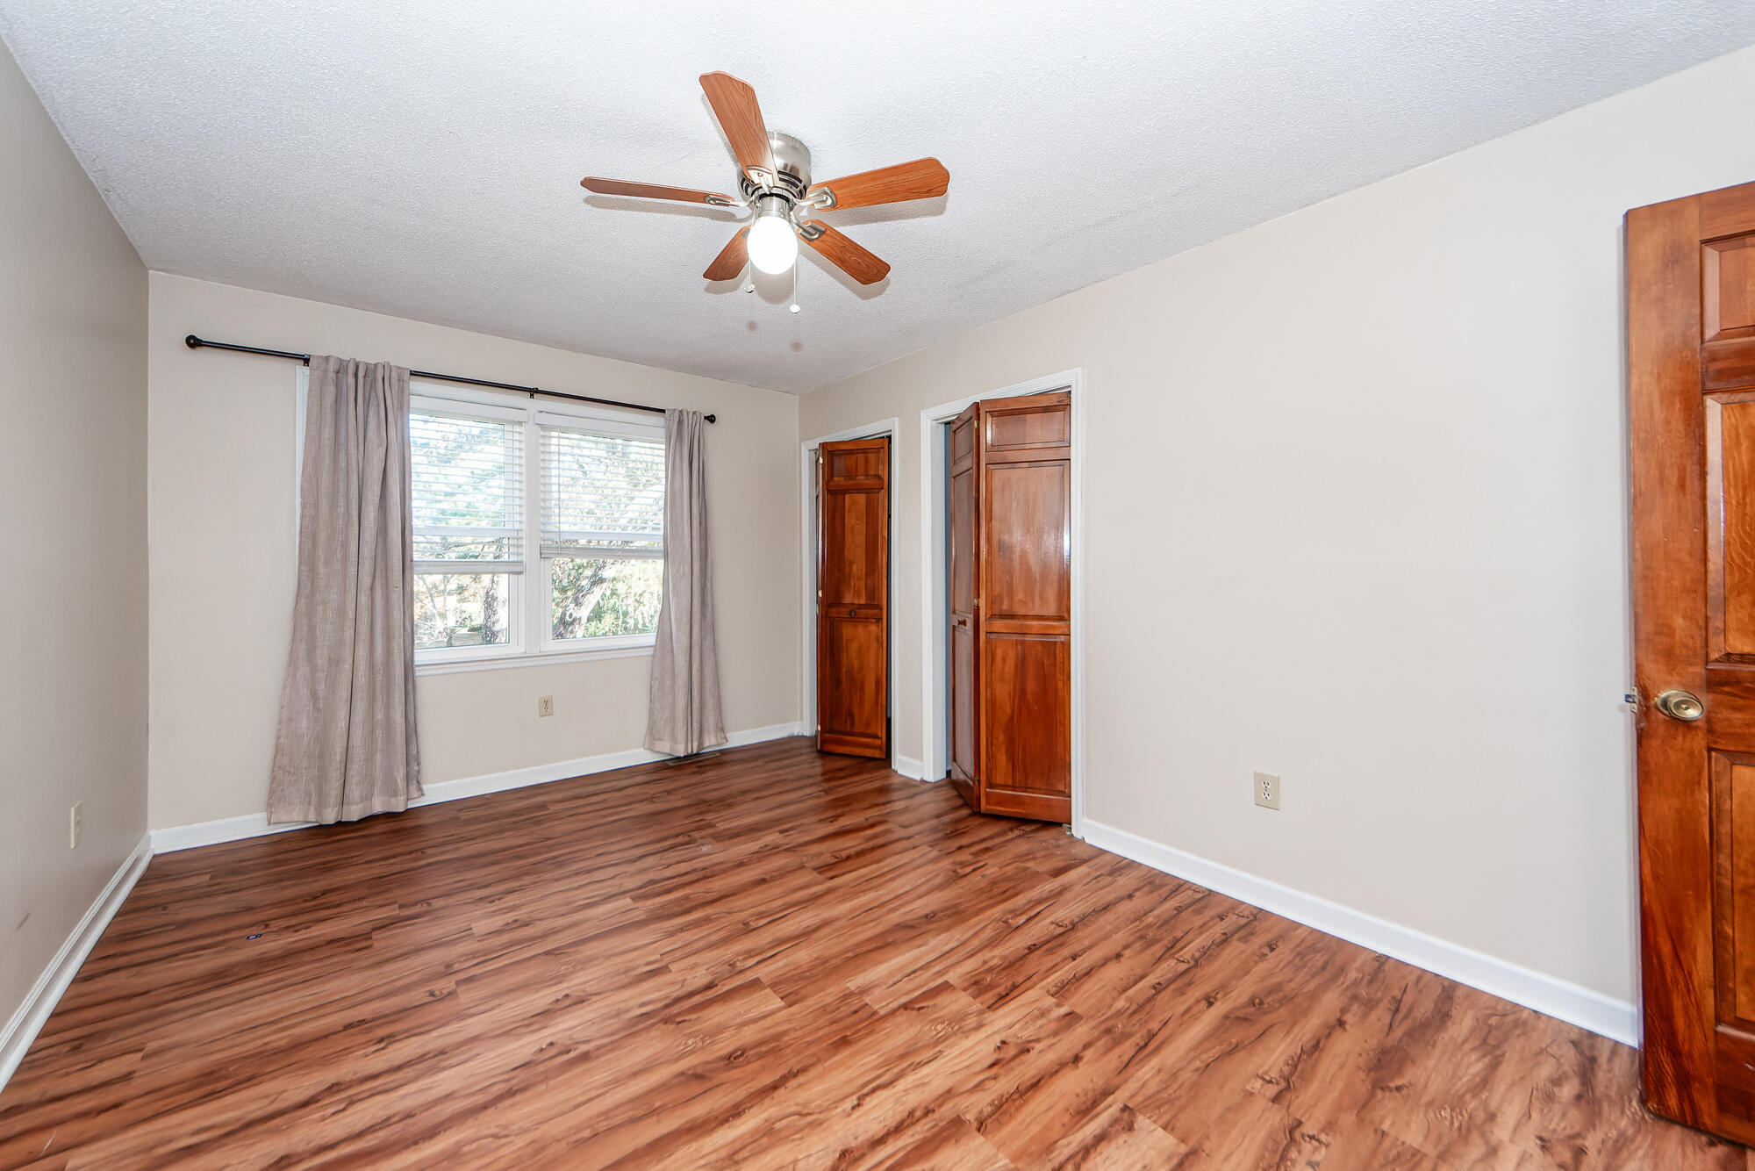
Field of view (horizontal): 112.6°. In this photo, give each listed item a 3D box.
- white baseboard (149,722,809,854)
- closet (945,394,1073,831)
[{"bbox_3d":[-1.794,1.051,3.315,3.043,0.100,0.020,-1,1,-35],"label":"white baseboard"},{"bbox_3d":[0.592,0.100,2.925,0.260,2.000,0.740,-1,1,-43],"label":"closet"}]

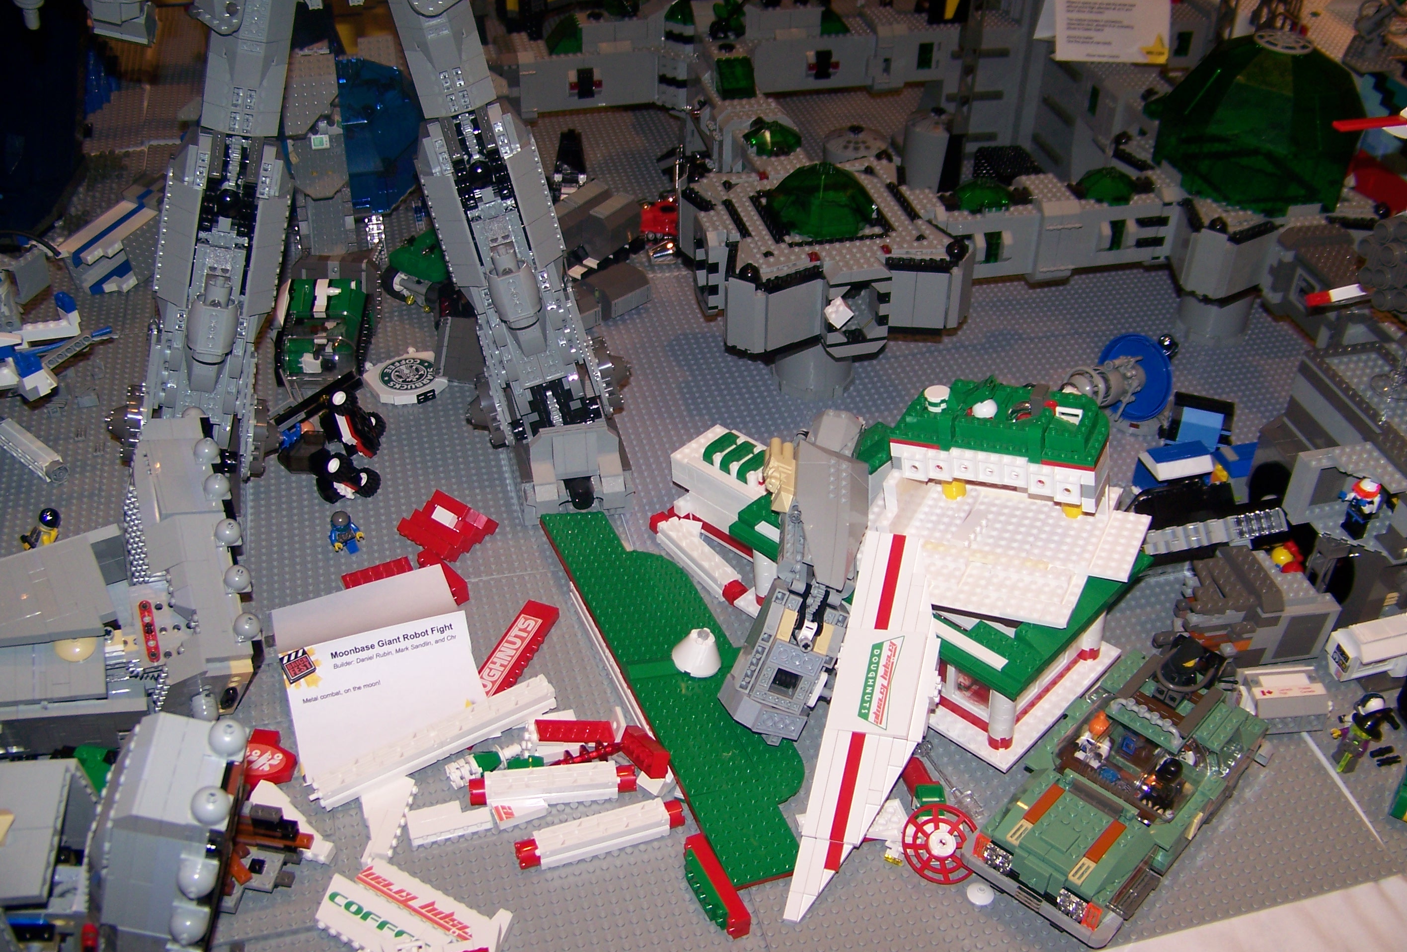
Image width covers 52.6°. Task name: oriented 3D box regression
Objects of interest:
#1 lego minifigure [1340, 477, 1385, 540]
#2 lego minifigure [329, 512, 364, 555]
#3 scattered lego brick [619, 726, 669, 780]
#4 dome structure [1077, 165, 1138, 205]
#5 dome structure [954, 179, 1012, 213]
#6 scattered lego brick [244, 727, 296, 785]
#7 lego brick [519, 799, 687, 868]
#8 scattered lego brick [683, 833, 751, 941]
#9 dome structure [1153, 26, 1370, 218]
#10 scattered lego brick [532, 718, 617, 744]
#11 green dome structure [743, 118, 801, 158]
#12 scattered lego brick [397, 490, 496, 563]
[{"bbox_3d":[0.450,0.022,0.974,0.019,0.043,0.026,-9,39,-12],"label":"lego minifigure"},{"bbox_3d":[-0.254,0.041,1.013,0.025,0.041,0.018,-23,44,-27],"label":"lego minifigure"},{"bbox_3d":[-0.034,0.167,0.859,0.011,0.016,0.032,-1,24,-40],"label":"scattered lego brick"},{"bbox_3d":[0.325,-0.236,1.139,0.047,0.019,0.047,-8,39,-12],"label":"dome structure"},{"bbox_3d":[0.221,-0.226,1.124,0.047,0.019,0.047,-8,39,-12],"label":"dome structure"},{"bbox_3d":[-0.269,0.173,0.869,0.047,0.009,0.047,2,38,2],"label":"scattered lego brick"},{"bbox_3d":[-0.059,0.207,0.825,0.098,0.016,0.016,-11,40,-15],"label":"lego brick"},{"bbox_3d":[0.006,0.230,0.796,0.015,0.016,0.064,-16,41,-21],"label":"scattered lego brick"},{"bbox_3d":[0.453,-0.298,1.147,0.157,0.110,0.157,-8,39,-12],"label":"dome structure"},{"bbox_3d":[-0.080,0.160,0.875,0.048,0.005,0.016,1,40,-19],"label":"scattered lego brick"},{"bbox_3d":[0.059,-0.289,1.201,0.047,0.019,0.047,-8,39,-12],"label":"green dome structure"},{"bbox_3d":[-0.189,0.036,1.039,0.059,0.018,0.048,-30,48,-34],"label":"scattered lego brick"}]

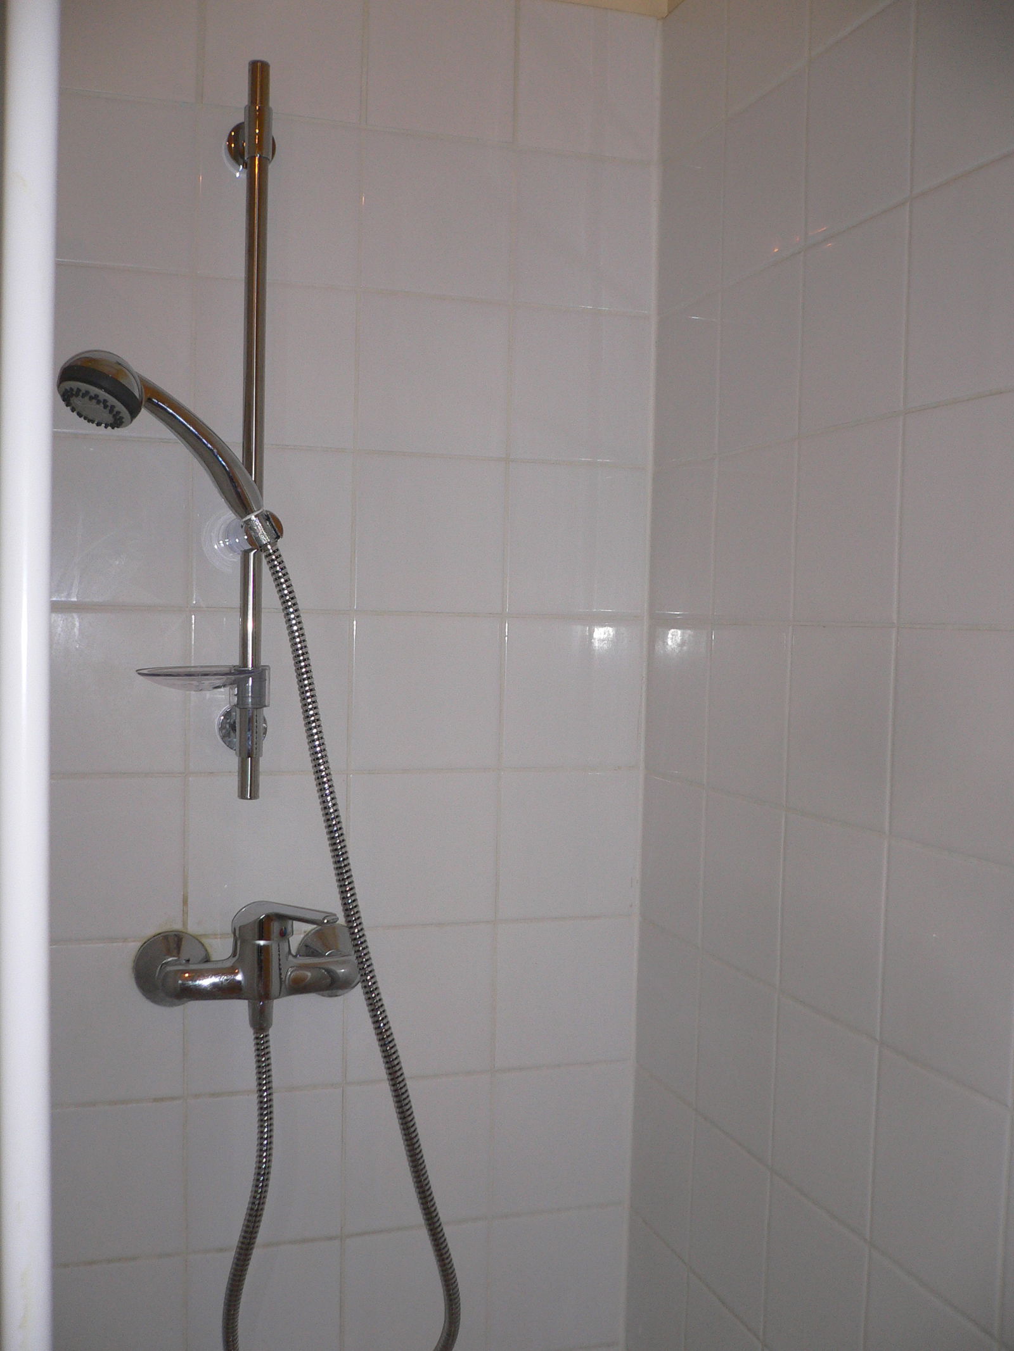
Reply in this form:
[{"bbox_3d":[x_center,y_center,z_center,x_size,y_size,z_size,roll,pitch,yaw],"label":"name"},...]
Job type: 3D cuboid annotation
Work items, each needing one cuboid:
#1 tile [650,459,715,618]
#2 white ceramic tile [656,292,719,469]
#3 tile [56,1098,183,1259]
[{"bbox_3d":[0.171,-0.129,1.315,0.010,0.150,0.142,1,3,-19],"label":"tile"},{"bbox_3d":[0.175,-0.282,1.318,0.010,0.150,0.144,0,3,-19],"label":"white ceramic tile"},{"bbox_3d":[-0.369,0.460,1.238,0.148,0.148,0.010,1,3,-19],"label":"tile"}]

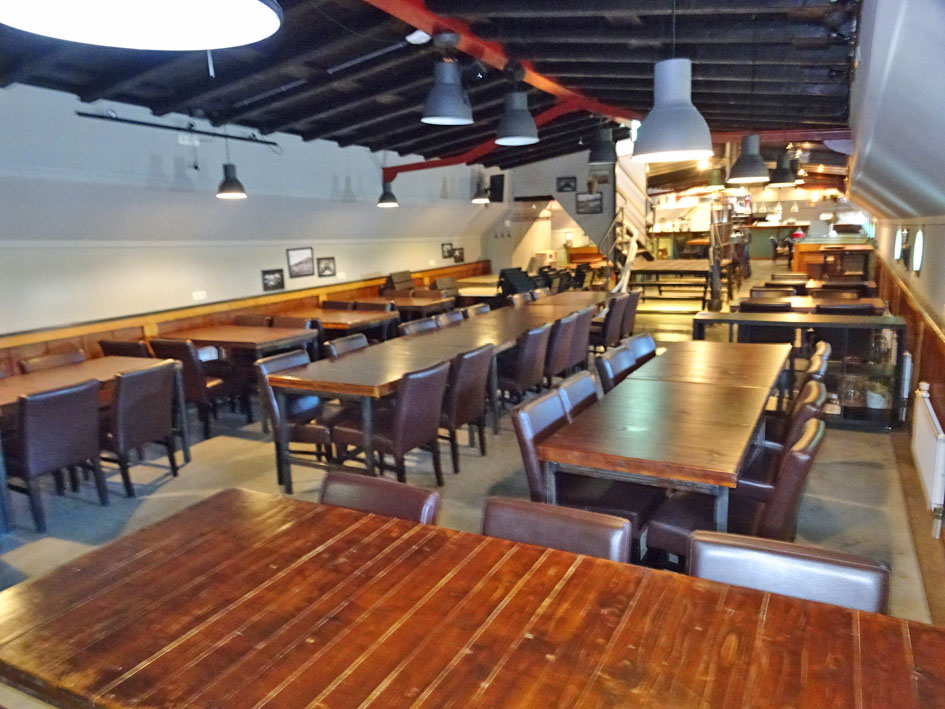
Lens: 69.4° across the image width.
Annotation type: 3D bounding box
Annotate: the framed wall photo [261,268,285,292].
[{"bbox_3d":[-2.149,-0.799,7.370,0.025,0.225,0.280,4,13,28],"label":"framed wall photo"}]

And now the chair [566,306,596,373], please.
[{"bbox_3d":[0.805,-0.024,6.443,0.610,0.830,0.450,4,13,28],"label":"chair"}]

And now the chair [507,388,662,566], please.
[{"bbox_3d":[0.538,0.638,3.126,0.610,0.830,0.450,4,13,28],"label":"chair"}]

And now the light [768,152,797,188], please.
[{"bbox_3d":[4.329,-2.552,9.550,0.380,0.440,0.380,4,13,28],"label":"light"}]

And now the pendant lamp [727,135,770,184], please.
[{"bbox_3d":[1.959,-1.381,4.840,0.280,0.310,0.280,3,12,28],"label":"pendant lamp"}]

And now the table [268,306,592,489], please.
[{"bbox_3d":[-0.026,0.203,5.589,0.828,0.775,3.560,4,13,28],"label":"table"}]

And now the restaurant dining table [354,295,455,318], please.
[{"bbox_3d":[-0.968,-0.287,8.959,1.350,0.800,0.800,3,12,28],"label":"restaurant dining table"}]

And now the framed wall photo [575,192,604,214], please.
[{"bbox_3d":[1.976,-2.547,11.527,0.460,0.350,0.030,3,12,28],"label":"framed wall photo"}]

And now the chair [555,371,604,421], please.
[{"bbox_3d":[0.795,0.550,3.524,0.610,0.830,0.450,4,13,28],"label":"chair"}]

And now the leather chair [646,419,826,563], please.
[{"bbox_3d":[1.049,0.722,2.810,0.620,0.870,0.460,4,12,31],"label":"leather chair"}]

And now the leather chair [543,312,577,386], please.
[{"bbox_3d":[0.581,0.061,6.051,0.610,0.830,0.450,4,13,28],"label":"leather chair"}]

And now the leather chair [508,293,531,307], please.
[{"bbox_3d":[0.765,-0.253,7.609,0.610,0.830,0.450,4,13,28],"label":"leather chair"}]

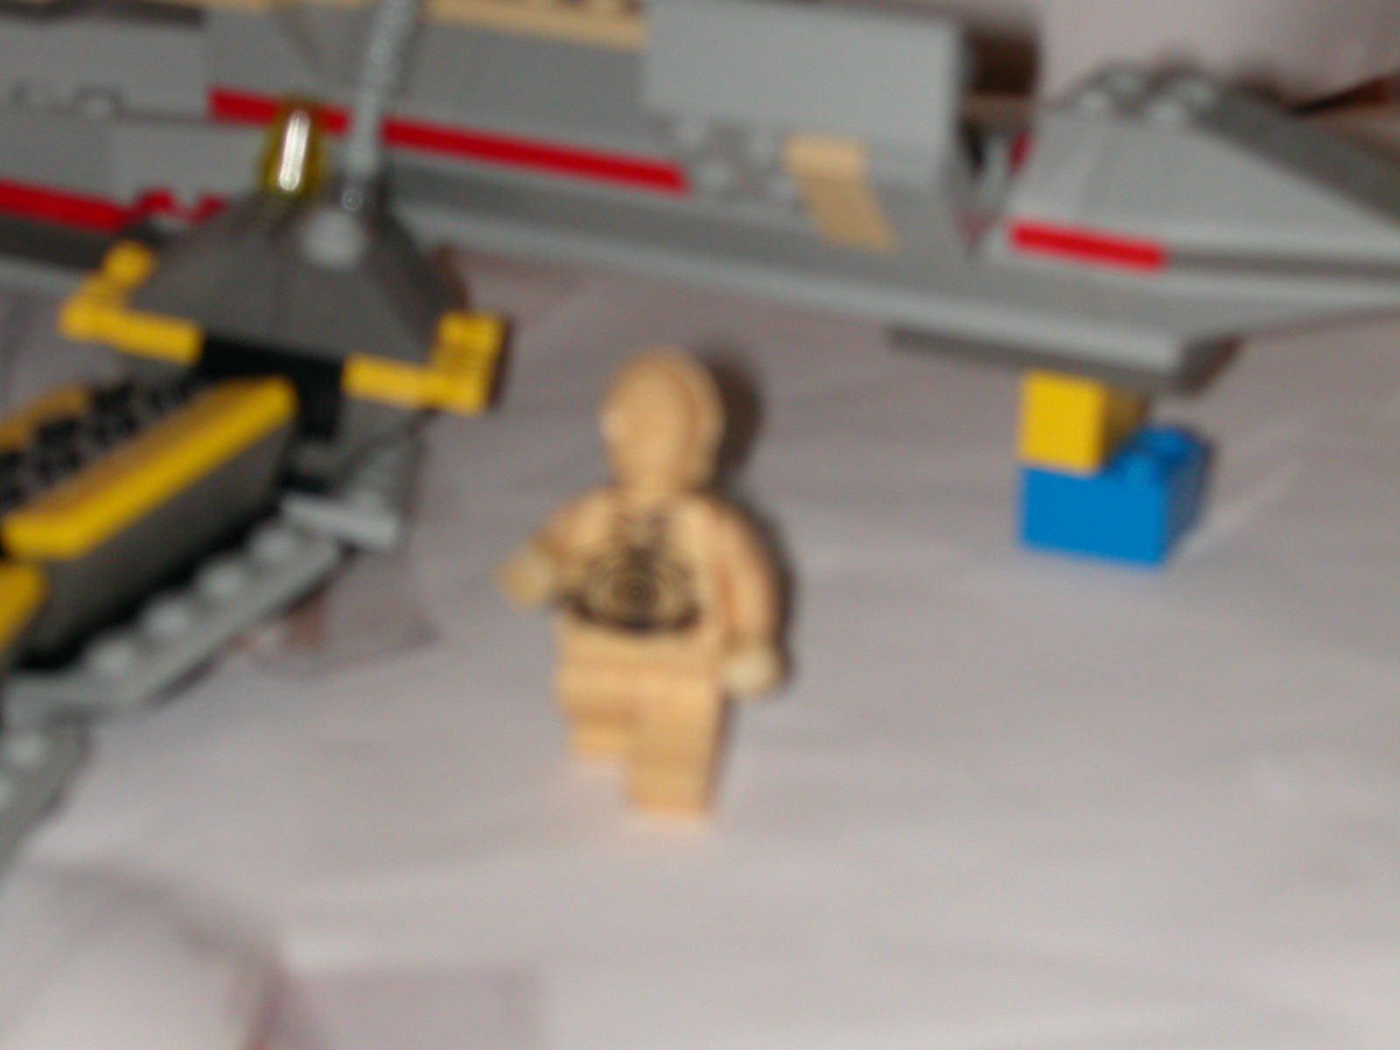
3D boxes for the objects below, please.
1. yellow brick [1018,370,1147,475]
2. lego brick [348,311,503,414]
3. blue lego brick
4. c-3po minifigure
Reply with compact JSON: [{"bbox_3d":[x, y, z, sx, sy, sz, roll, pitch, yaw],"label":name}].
[{"bbox_3d":[0.042,-0.014,0.341,0.008,0.011,0.016,8,19,22],"label":"yellow brick"},{"bbox_3d":[-0.031,-0.018,0.348,0.016,0.006,0.019,8,18,2],"label":"lego brick"},{"bbox_3d":[0.046,-0.004,0.342,0.016,0.011,0.016,8,19,22],"label":"blue lego brick"},{"bbox_3d":[-0.005,0.005,0.275,0.025,0.041,0.016,7,19,14],"label":"c-3po minifigure"}]

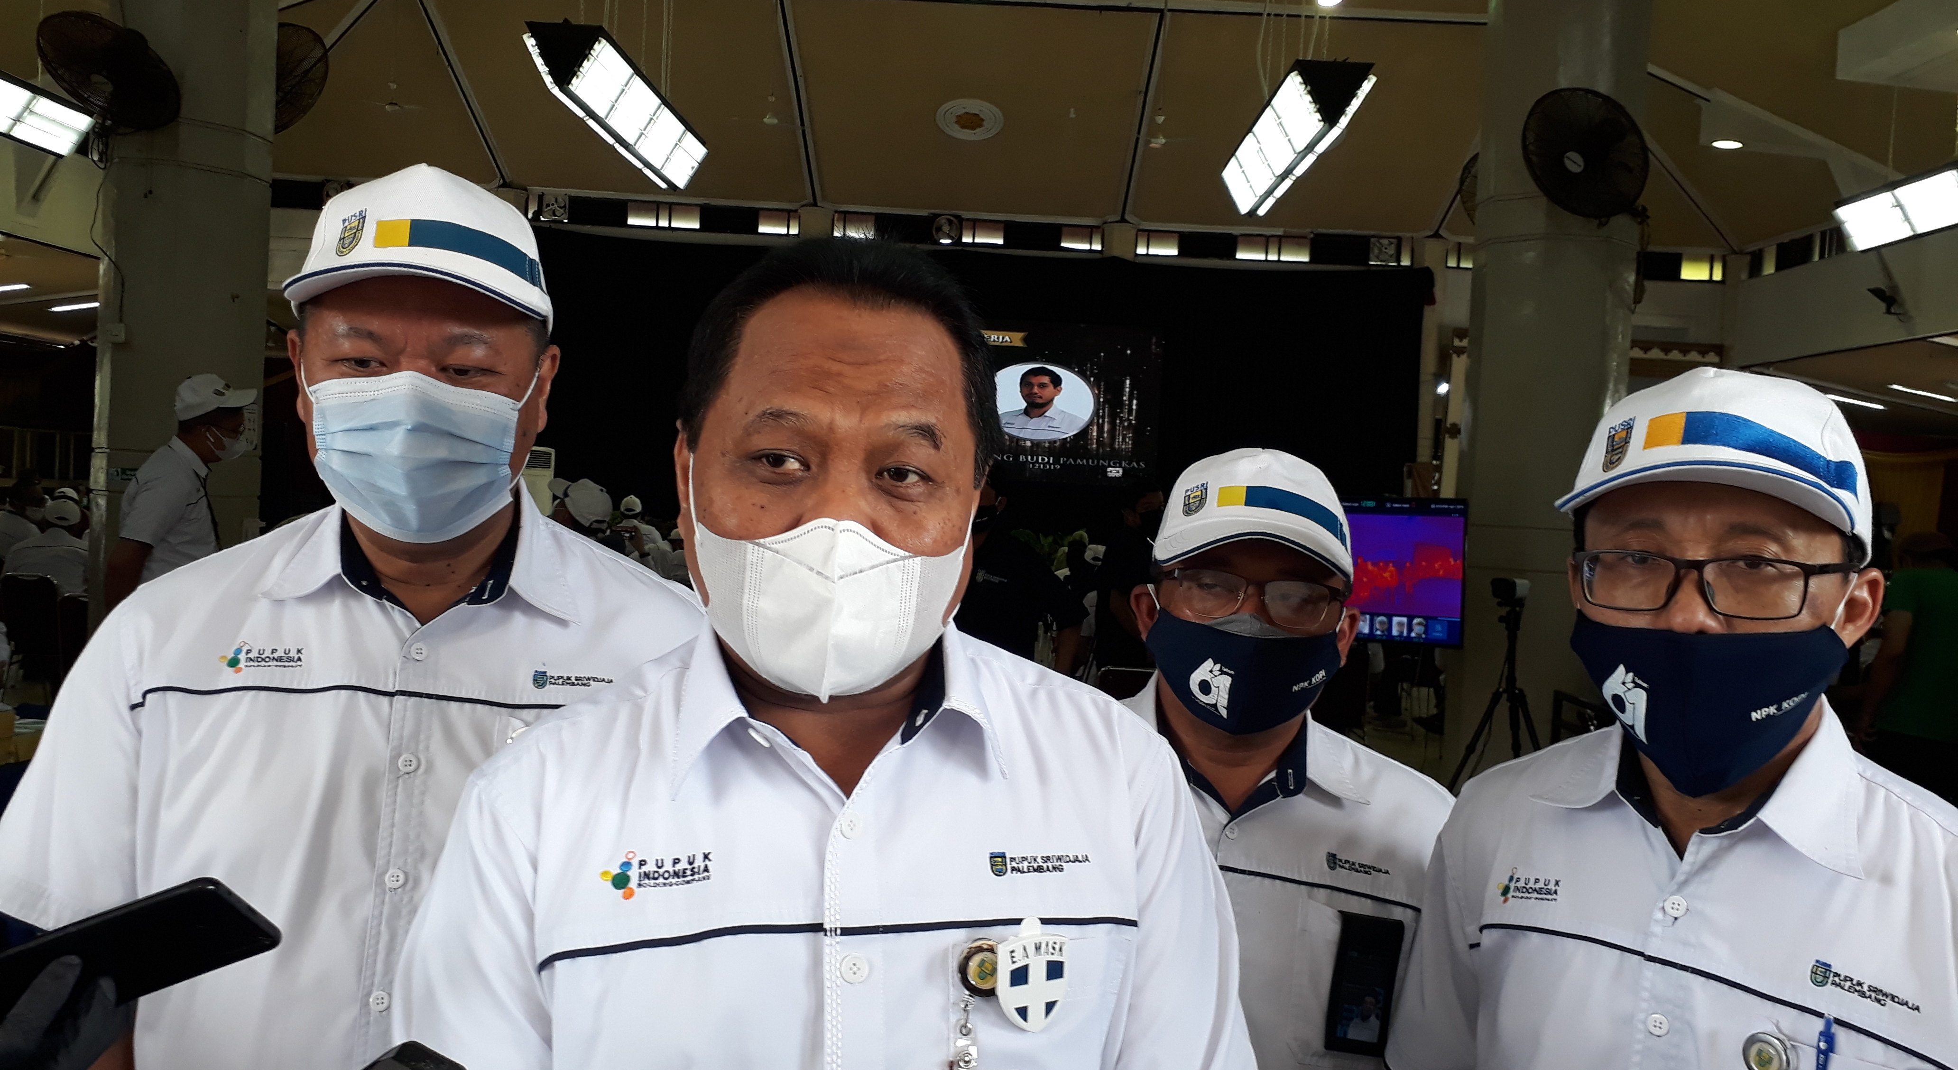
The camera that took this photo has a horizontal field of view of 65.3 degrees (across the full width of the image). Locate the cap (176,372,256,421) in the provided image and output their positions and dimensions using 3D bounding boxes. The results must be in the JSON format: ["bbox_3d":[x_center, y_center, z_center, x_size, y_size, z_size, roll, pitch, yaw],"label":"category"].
[{"bbox_3d":[-2.551,-0.457,5.100,0.270,0.135,0.172,-11,3,-6],"label":"cap"}]

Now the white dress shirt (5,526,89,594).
[{"bbox_3d":[-4.696,0.265,7.900,0.500,0.640,0.280,3,2,2],"label":"white dress shirt"}]

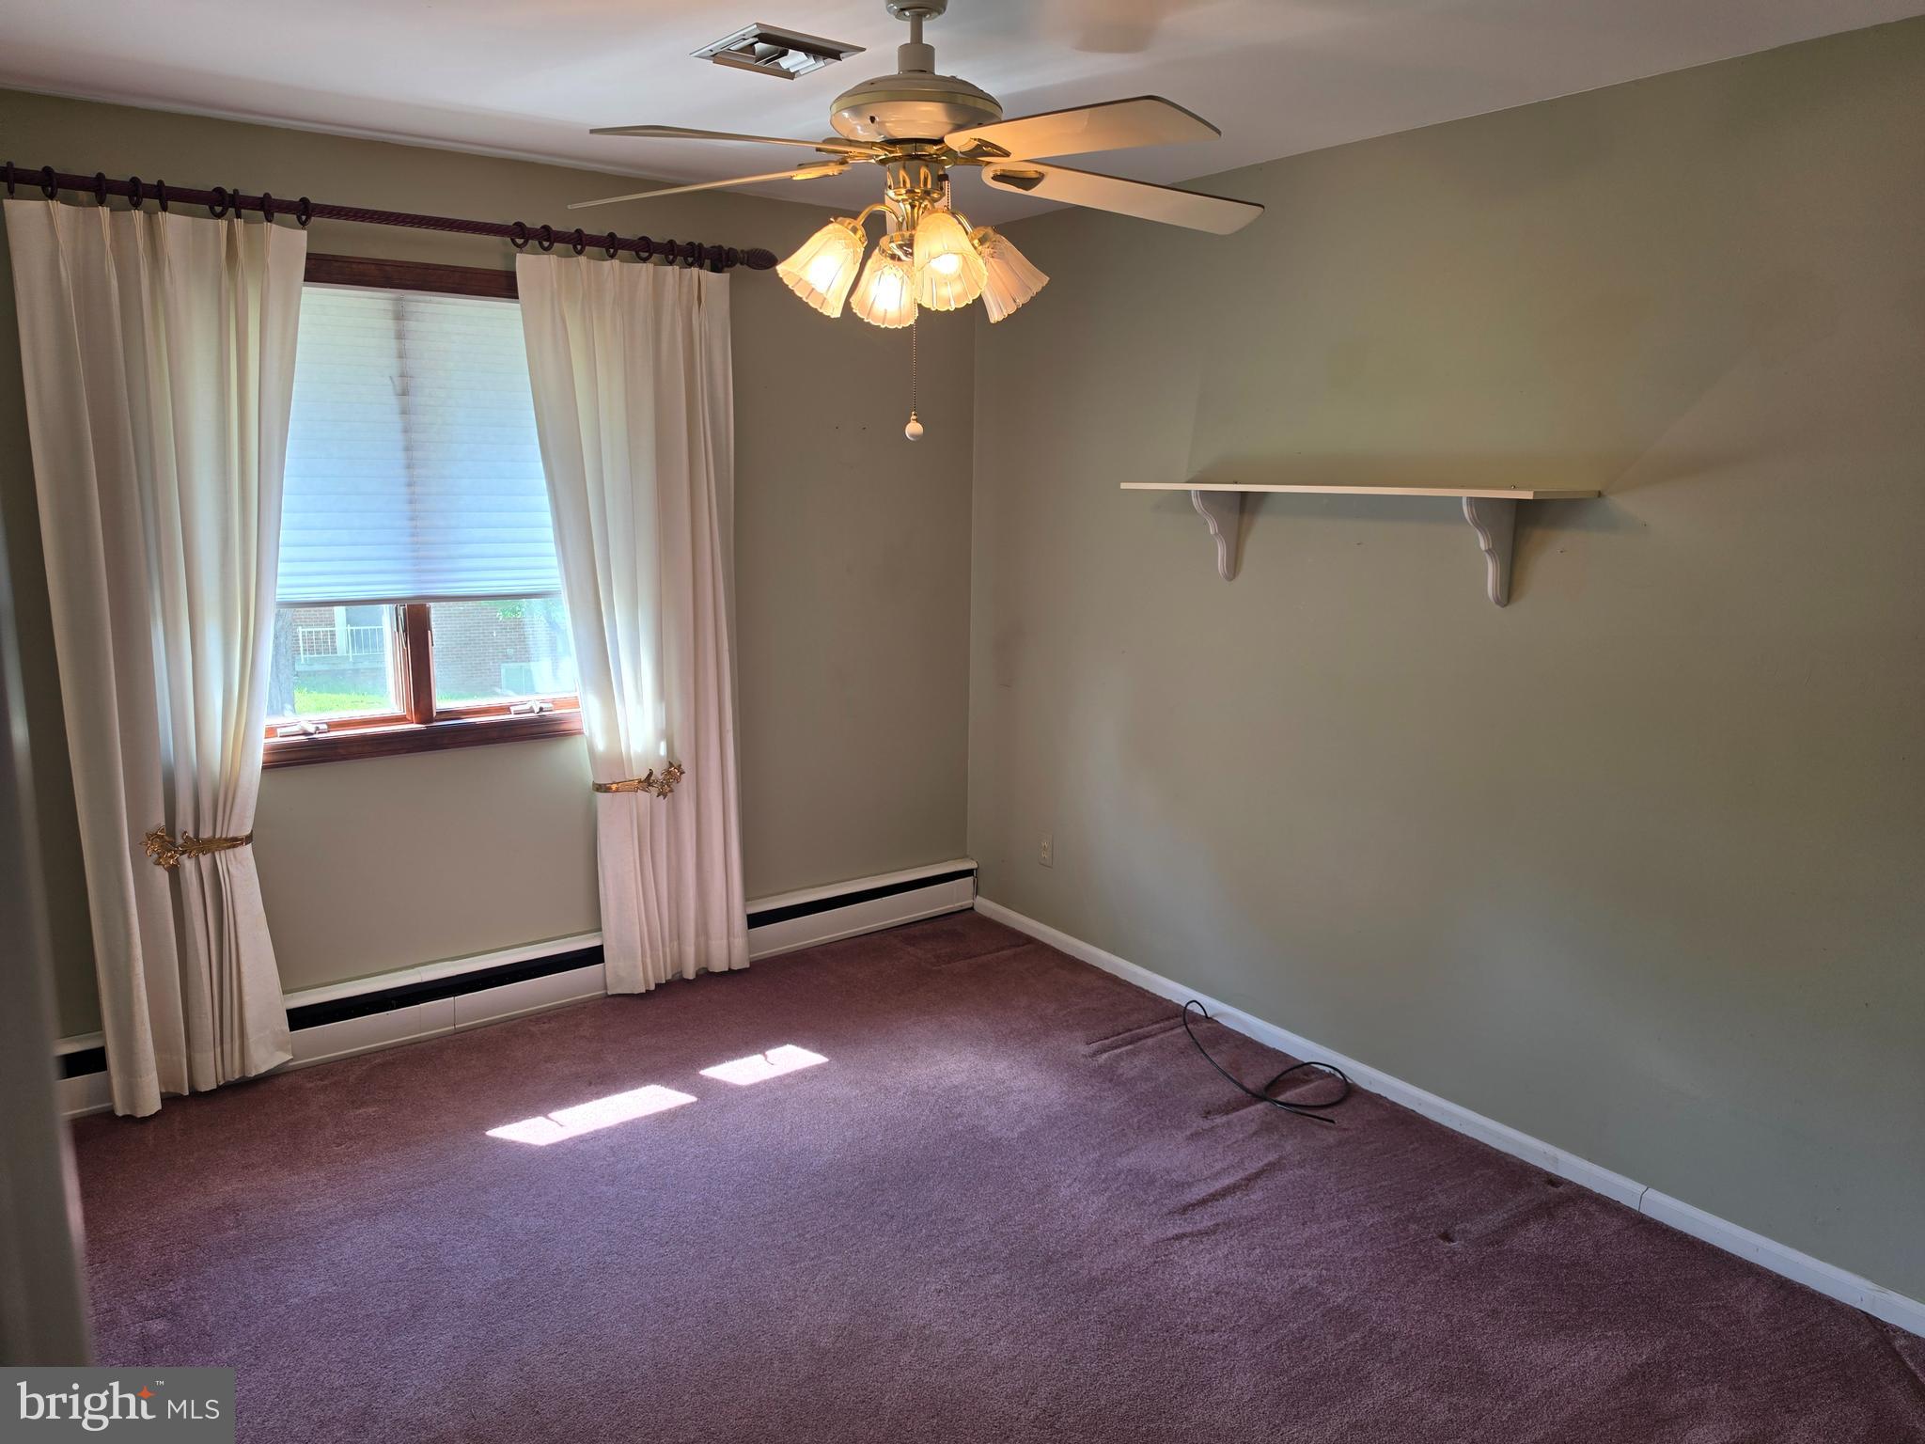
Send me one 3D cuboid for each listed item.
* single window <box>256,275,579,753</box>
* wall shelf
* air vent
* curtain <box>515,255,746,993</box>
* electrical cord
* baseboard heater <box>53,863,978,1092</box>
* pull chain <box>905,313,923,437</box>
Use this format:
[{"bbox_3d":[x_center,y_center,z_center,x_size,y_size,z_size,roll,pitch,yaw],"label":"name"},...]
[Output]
[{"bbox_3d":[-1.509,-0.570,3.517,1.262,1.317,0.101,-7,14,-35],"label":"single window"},{"bbox_3d":[0.918,-0.451,3.212,0.286,0.275,1.211,-8,14,-37],"label":"wall shelf"},{"bbox_3d":[-0.366,-1.315,2.542,0.249,0.035,0.252,-8,14,-37],"label":"air vent"},{"bbox_3d":[-0.949,-0.228,3.813,0.646,2.180,0.151,-7,14,-35],"label":"curtain"},{"bbox_3d":[0.814,0.941,3.604,0.273,0.056,0.707,-8,14,-37],"label":"electrical cord"},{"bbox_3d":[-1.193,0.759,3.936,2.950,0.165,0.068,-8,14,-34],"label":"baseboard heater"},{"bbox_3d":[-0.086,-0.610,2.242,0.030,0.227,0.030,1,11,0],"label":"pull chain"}]

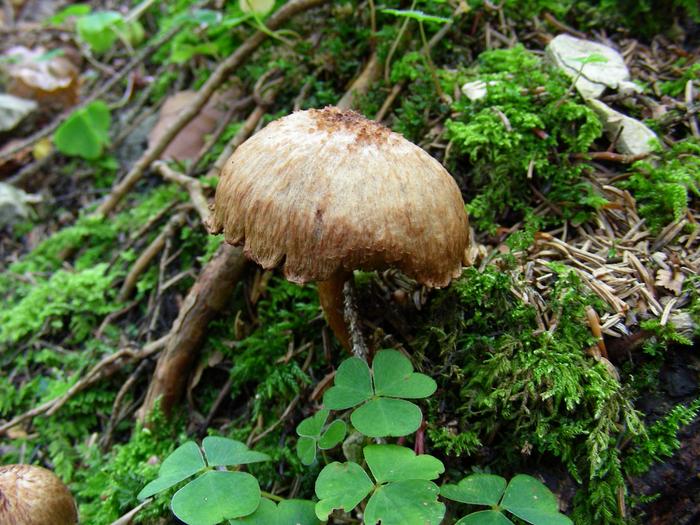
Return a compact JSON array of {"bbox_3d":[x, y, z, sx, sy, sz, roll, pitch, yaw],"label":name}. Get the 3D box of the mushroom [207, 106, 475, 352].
[{"bbox_3d":[-0.003,-0.006,0.226,0.074,0.079,0.071,3,22,0],"label":"mushroom"}]

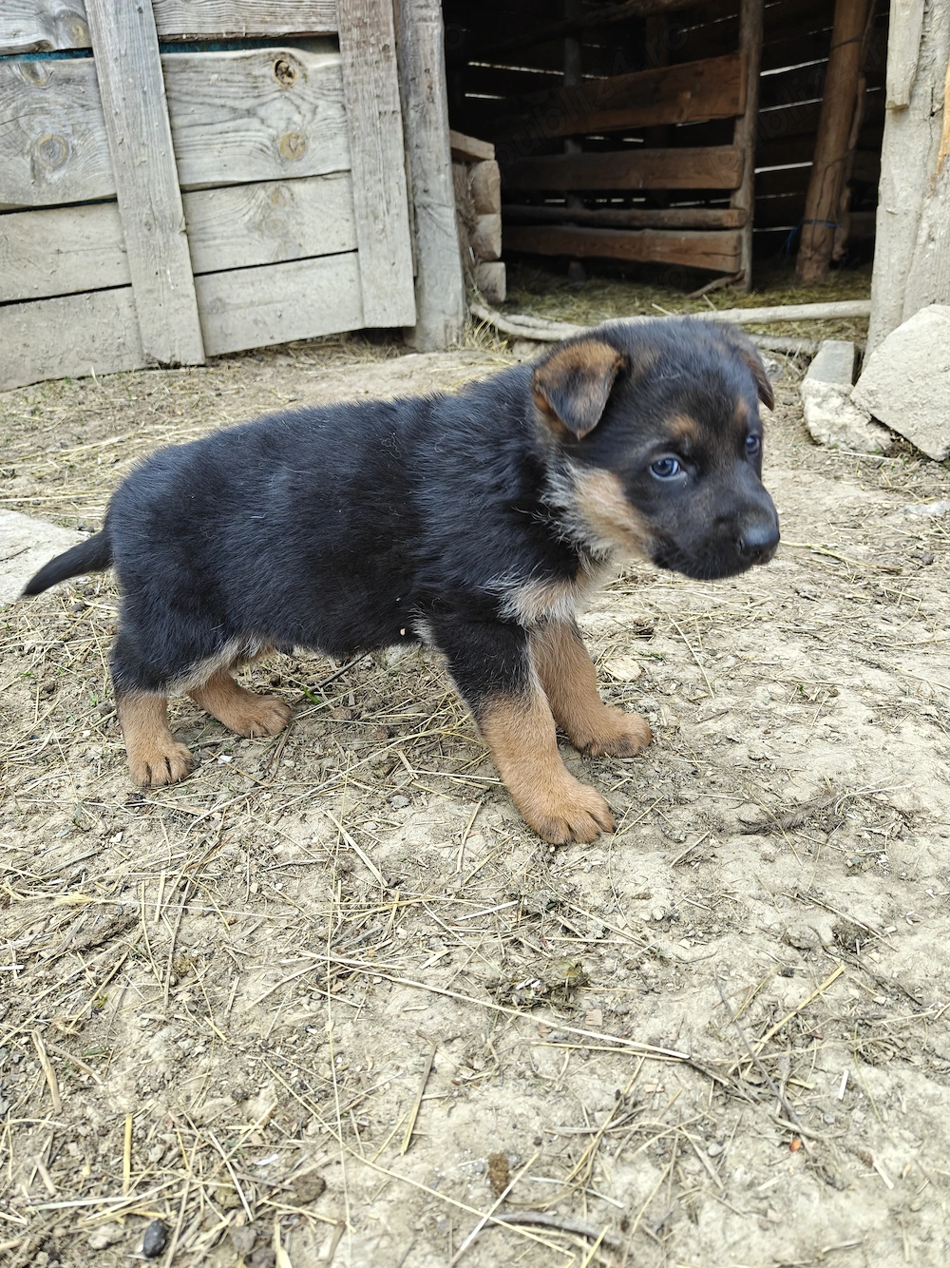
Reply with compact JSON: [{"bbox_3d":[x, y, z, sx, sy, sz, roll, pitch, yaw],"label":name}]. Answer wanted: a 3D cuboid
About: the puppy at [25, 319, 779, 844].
[{"bbox_3d":[-0.085,-0.037,0.551,0.487,0.291,0.180,3,27,13],"label":"puppy"}]

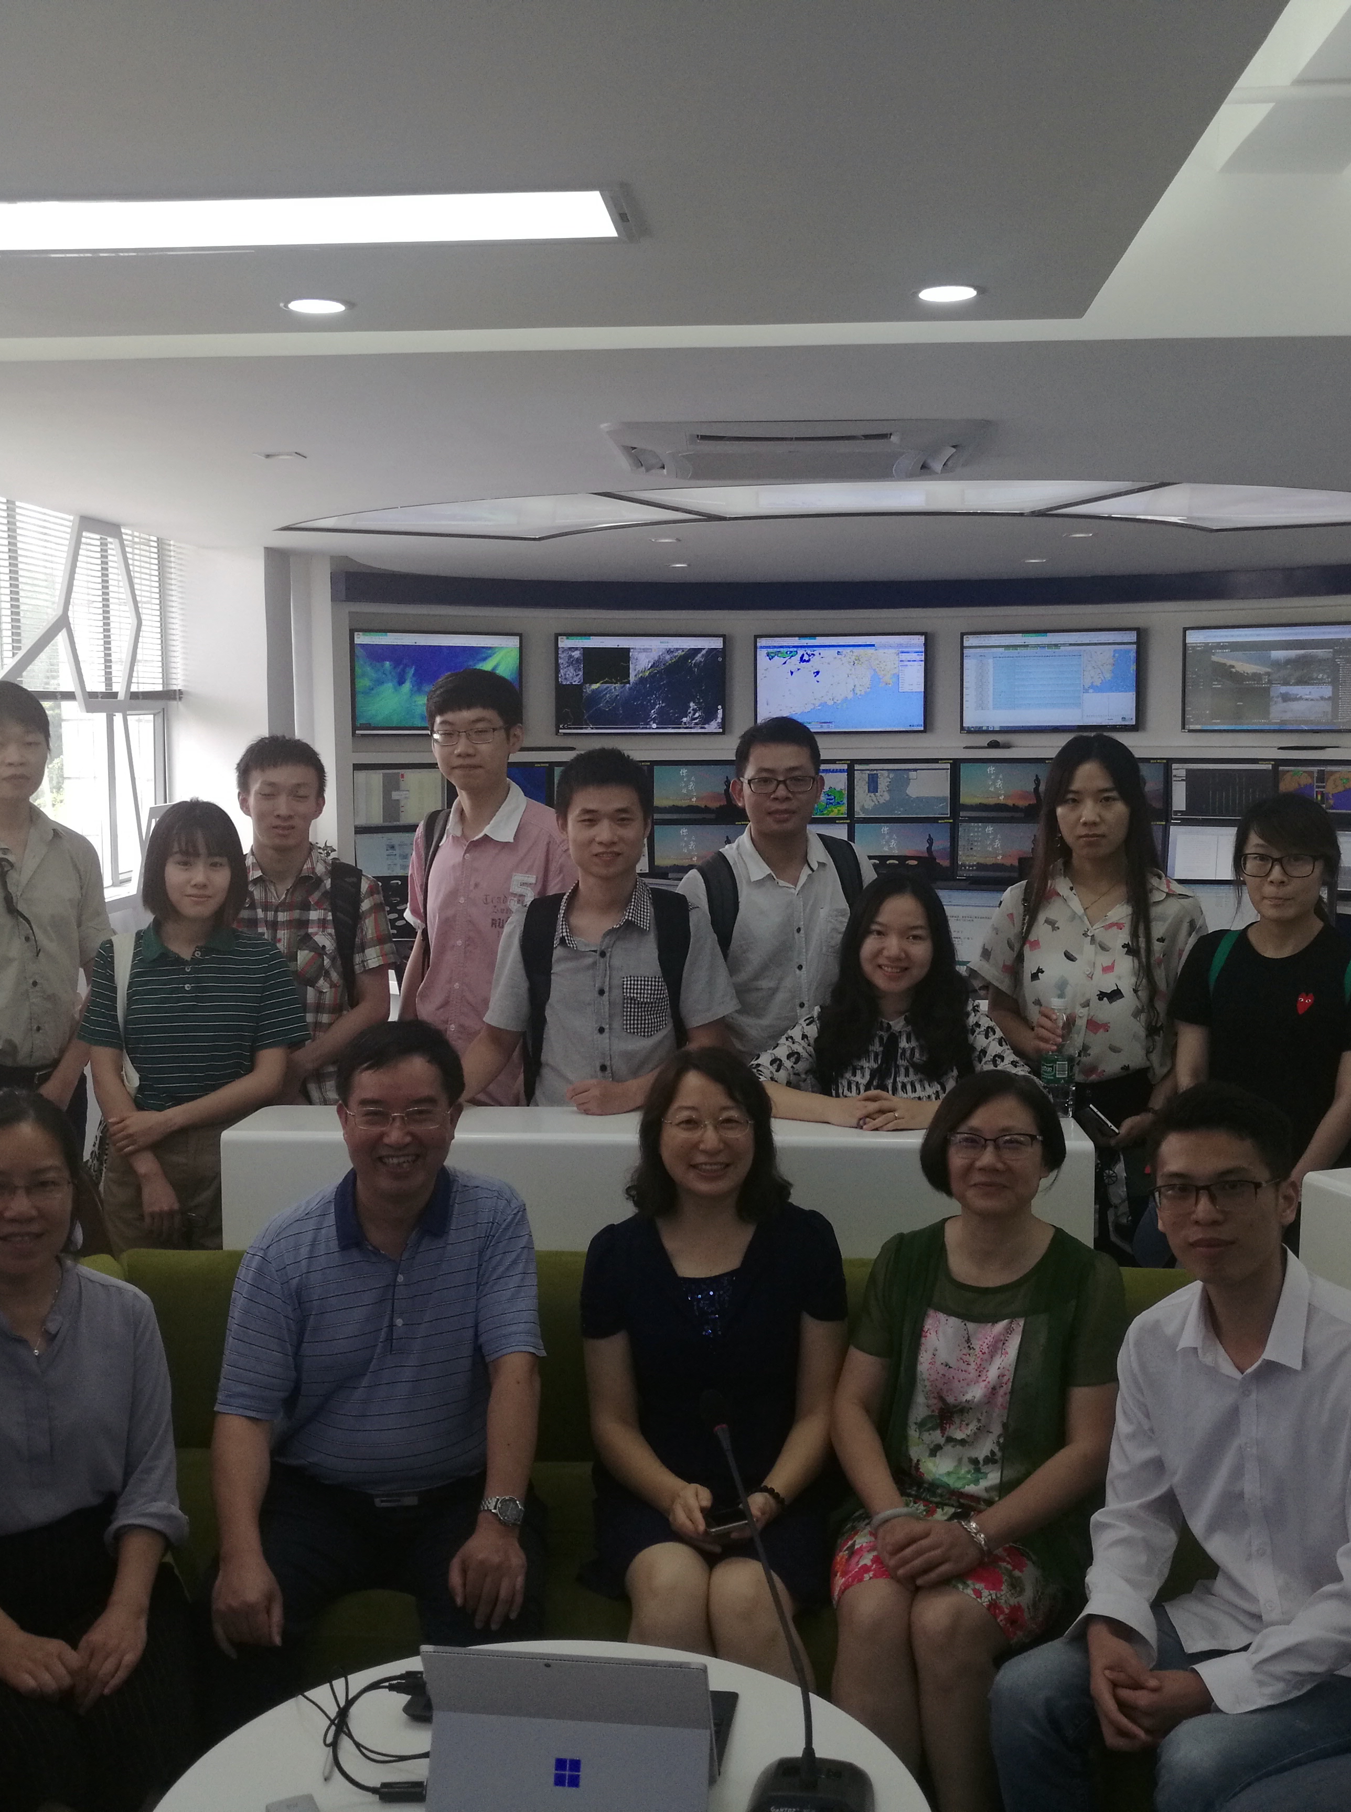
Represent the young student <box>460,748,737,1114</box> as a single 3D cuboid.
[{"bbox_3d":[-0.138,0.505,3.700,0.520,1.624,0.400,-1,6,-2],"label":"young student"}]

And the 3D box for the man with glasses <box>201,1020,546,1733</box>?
[{"bbox_3d":[-0.411,0.809,2.641,0.510,1.302,0.780,-1,6,-7],"label":"man with glasses"}]

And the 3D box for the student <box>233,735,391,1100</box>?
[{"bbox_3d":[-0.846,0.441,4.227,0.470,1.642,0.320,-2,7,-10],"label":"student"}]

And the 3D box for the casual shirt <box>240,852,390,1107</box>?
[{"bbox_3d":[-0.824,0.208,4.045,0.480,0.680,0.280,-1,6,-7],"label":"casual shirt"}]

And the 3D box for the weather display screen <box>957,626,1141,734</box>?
[{"bbox_3d":[2.073,-1.233,10.392,0.970,0.560,0.070,2,6,21],"label":"weather display screen"}]

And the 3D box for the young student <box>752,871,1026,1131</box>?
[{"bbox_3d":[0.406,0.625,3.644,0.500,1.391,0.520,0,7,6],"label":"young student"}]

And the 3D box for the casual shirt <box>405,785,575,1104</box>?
[{"bbox_3d":[-0.373,0.092,4.006,0.420,0.716,0.280,1,7,15],"label":"casual shirt"}]

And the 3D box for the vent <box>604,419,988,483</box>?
[{"bbox_3d":[0.334,-1.223,5.132,0.950,0.070,0.970,0,6,5],"label":"vent"}]

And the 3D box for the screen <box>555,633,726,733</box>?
[{"bbox_3d":[-0.200,-1.253,10.689,0.970,0.560,0.070,-1,6,-10],"label":"screen"}]

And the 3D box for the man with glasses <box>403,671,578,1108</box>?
[{"bbox_3d":[-0.385,0.409,3.990,0.460,1.816,0.280,2,6,19],"label":"man with glasses"}]

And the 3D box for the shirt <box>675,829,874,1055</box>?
[{"bbox_3d":[0.244,0.162,4.165,0.480,0.679,0.290,0,6,2],"label":"shirt"}]

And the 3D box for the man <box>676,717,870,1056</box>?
[{"bbox_3d":[0.249,0.420,4.194,0.480,1.677,0.300,0,6,2],"label":"man"}]

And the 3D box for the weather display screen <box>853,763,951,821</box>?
[{"bbox_3d":[1.137,-0.575,9.496,0.500,0.295,0.060,0,6,5],"label":"weather display screen"}]

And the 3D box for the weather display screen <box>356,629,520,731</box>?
[{"bbox_3d":[-1.310,-1.209,10.299,0.970,0.560,0.070,-3,6,-22],"label":"weather display screen"}]

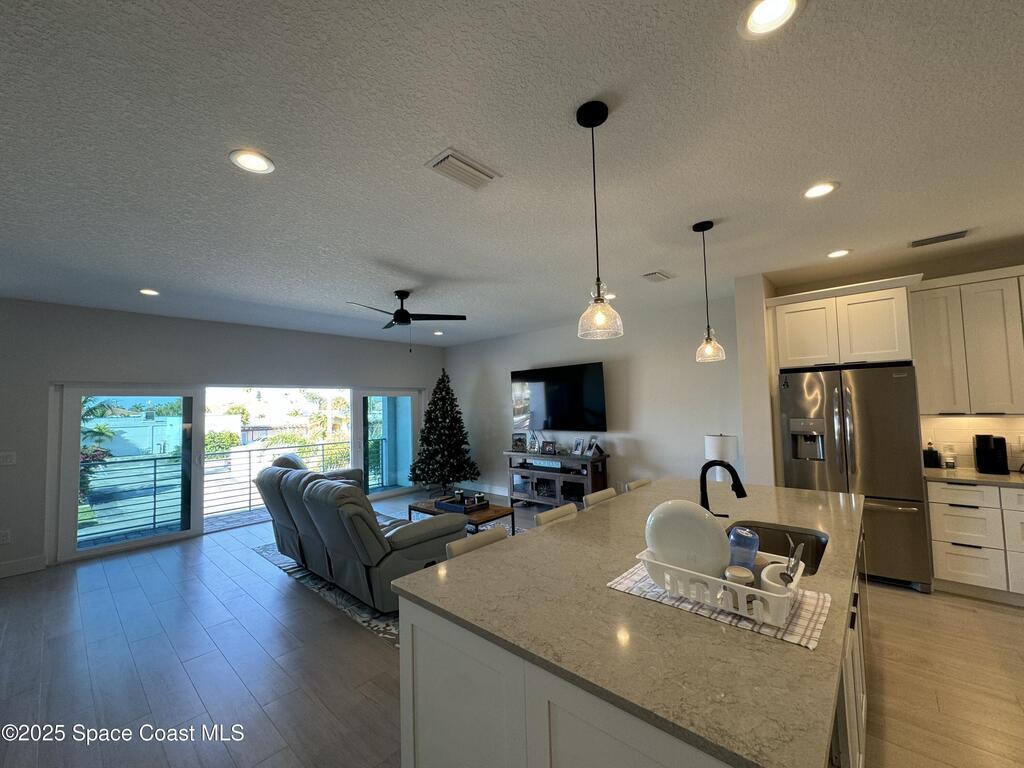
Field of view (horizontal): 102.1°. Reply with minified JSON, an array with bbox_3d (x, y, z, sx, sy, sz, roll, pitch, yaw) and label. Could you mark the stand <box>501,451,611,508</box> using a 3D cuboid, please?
[{"bbox_3d":[0.603,1.421,5.948,1.550,0.810,0.440,-4,-4,41],"label":"stand"}]

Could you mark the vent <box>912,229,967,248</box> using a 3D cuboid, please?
[{"bbox_3d":[3.553,-1.202,3.457,0.370,0.020,0.210,-4,-4,41],"label":"vent"}]

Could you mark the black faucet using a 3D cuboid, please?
[{"bbox_3d":[0.981,0.533,1.930,0.205,0.343,0.090,-4,-4,41],"label":"black faucet"}]

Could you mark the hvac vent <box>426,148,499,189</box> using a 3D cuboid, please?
[{"bbox_3d":[-0.250,-1.144,2.231,0.210,0.020,0.370,-4,-4,41],"label":"hvac vent"}]

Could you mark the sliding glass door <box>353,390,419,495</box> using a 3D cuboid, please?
[{"bbox_3d":[-2.307,1.069,7.604,0.100,1.930,1.340,-4,-4,41],"label":"sliding glass door"}]

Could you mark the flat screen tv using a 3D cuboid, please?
[{"bbox_3d":[0.650,0.224,6.231,1.690,0.940,0.060,-4,-4,41],"label":"flat screen tv"}]

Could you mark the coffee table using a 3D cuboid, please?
[{"bbox_3d":[-0.544,1.559,4.449,1.120,0.450,0.570,-4,-4,41],"label":"coffee table"}]

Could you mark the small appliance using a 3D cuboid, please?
[{"bbox_3d":[3.785,0.548,3.288,0.170,0.296,0.260,-4,-4,41],"label":"small appliance"}]

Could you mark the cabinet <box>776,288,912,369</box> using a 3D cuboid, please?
[{"bbox_3d":[3.071,-0.466,3.872,0.900,0.610,0.610,-4,-4,41],"label":"cabinet"}]

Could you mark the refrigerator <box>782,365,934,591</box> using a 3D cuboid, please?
[{"bbox_3d":[3.064,0.767,3.747,0.907,1.770,0.720,-4,-4,41],"label":"refrigerator"}]

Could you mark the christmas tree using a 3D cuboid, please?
[{"bbox_3d":[-1.183,0.837,7.156,1.180,2.190,1.180,-2,-3,0],"label":"christmas tree"}]

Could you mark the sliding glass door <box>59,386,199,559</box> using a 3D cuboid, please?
[{"bbox_3d":[-4.578,1.008,5.021,0.100,1.930,1.270,-4,-4,41],"label":"sliding glass door"}]

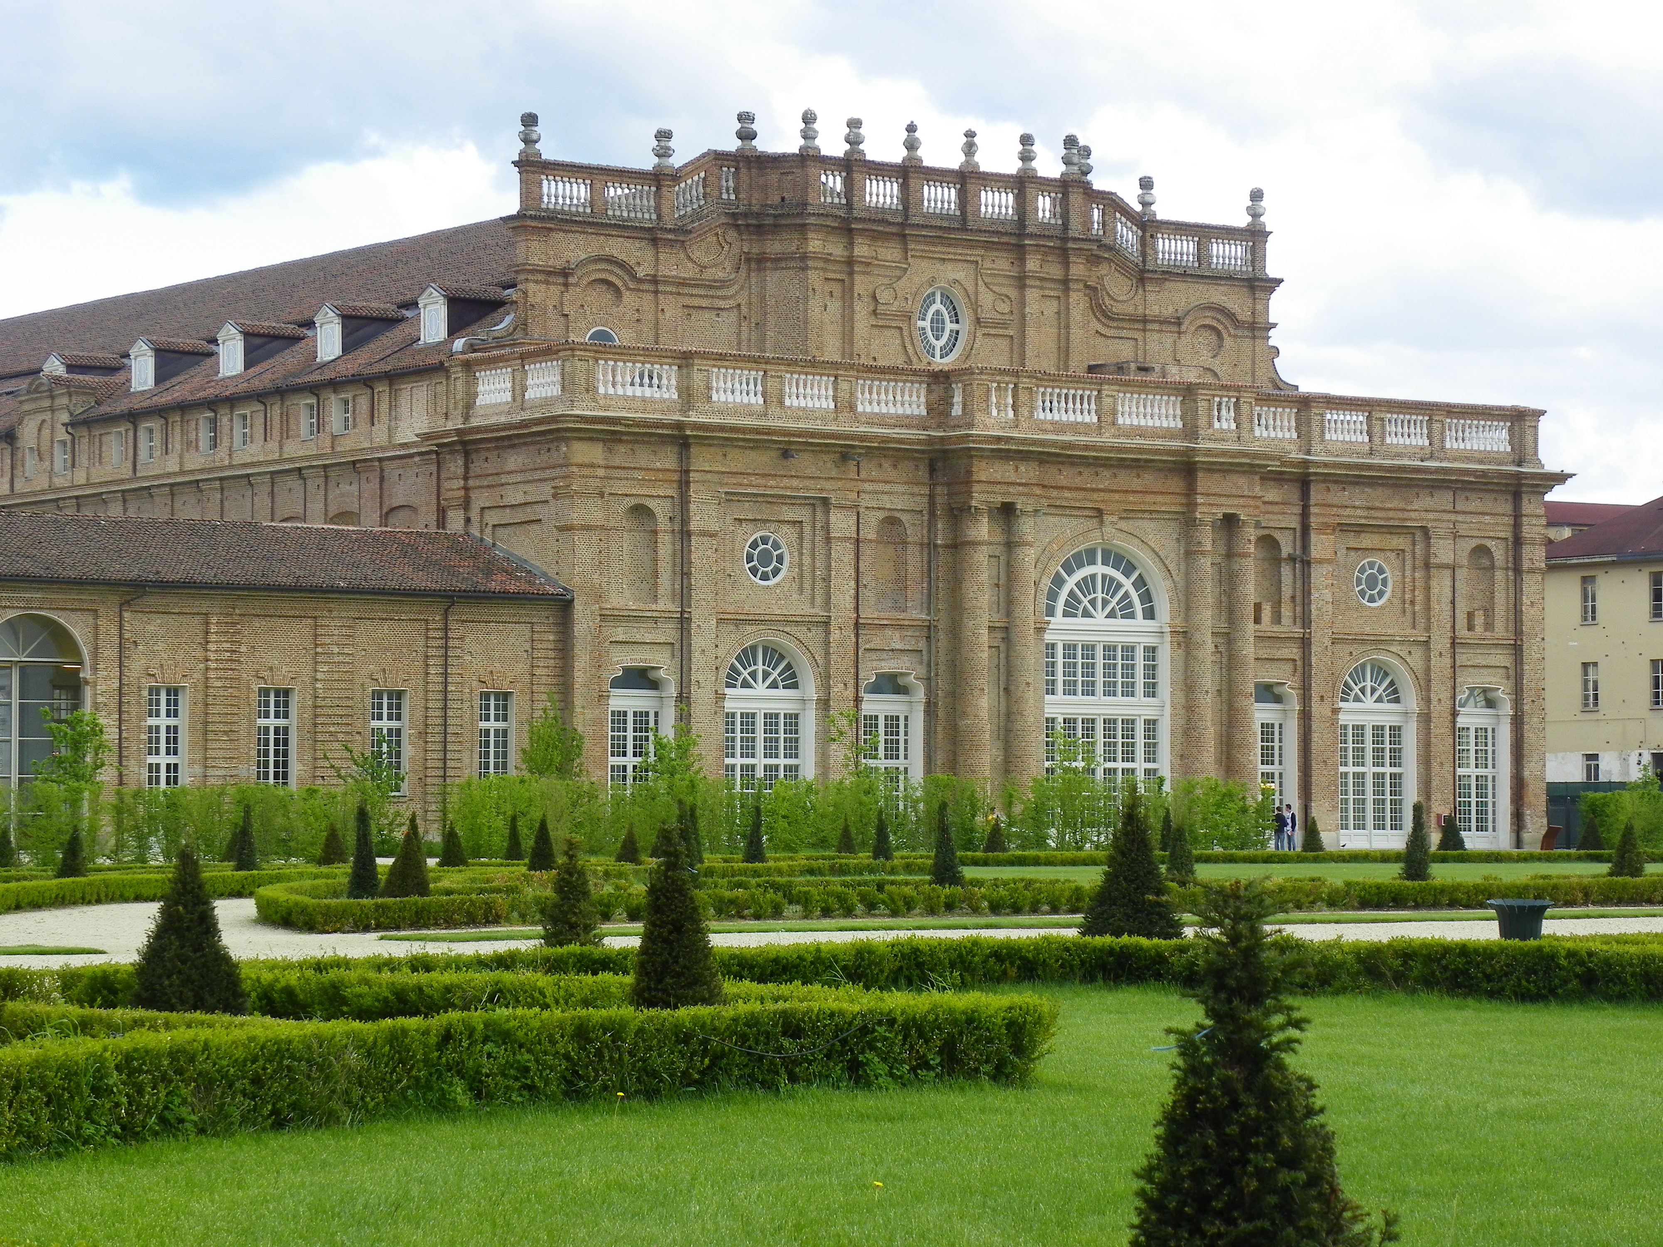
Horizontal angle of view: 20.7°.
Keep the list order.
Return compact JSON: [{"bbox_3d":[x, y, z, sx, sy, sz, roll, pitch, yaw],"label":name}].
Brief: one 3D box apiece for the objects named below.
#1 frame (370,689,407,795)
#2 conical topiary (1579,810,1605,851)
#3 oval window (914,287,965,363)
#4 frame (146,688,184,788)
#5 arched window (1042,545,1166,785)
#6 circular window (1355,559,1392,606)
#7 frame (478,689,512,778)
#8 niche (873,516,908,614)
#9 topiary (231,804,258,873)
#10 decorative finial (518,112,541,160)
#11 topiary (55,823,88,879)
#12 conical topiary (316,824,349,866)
[{"bbox_3d":[-14.472,3.862,148.394,1.340,3.430,0.300,2,-3,-35],"label":"frame"},{"bbox_3d":[22.830,6.419,136.972,0.760,1.451,0.760,0,-2,0],"label":"conical topiary"},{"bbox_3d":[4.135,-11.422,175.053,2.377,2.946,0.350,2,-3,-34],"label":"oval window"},{"bbox_3d":[-21.021,3.664,143.760,1.360,3.430,0.300,2,-3,-35],"label":"frame"},{"bbox_3d":[8.442,2.102,140.186,4.325,9.149,0.800,2,-3,-35],"label":"arched window"},{"bbox_3d":[20.402,-1.506,172.701,1.820,1.800,0.300,2,-3,-35],"label":"circular window"},{"bbox_3d":[-11.376,4.011,153.946,1.345,3.502,0.300,2,-3,-34],"label":"frame"},{"bbox_3d":[1.946,-2.037,159.763,1.400,3.410,0.500,2,-3,-35],"label":"niche"},{"bbox_3d":[-10.409,3.975,81.033,0.484,1.558,0.484,0,-2,0],"label":"topiary"},{"bbox_3d":[-10.829,-17.466,163.616,0.840,1.720,0.840,0,-2,0],"label":"decorative finial"},{"bbox_3d":[-12.742,3.965,76.475,0.620,1.240,0.620,1,-2,-9],"label":"topiary"},{"bbox_3d":[-10.388,4.740,94.978,0.670,1.125,0.670,0,-2,0],"label":"conical topiary"}]

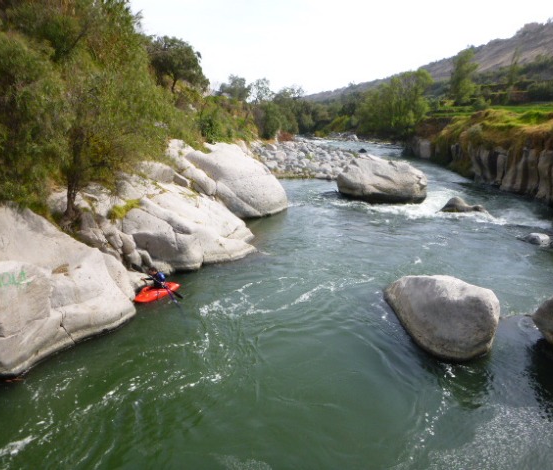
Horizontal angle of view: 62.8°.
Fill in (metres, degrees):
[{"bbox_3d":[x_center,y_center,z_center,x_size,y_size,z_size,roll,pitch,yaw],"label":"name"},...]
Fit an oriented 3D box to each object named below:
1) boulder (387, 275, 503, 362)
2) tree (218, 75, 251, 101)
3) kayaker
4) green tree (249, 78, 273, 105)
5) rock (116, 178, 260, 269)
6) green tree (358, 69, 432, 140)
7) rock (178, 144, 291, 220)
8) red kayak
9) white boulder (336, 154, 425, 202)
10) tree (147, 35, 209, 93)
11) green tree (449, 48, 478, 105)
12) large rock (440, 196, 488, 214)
[{"bbox_3d":[4.995,2.372,14.072,2.575,1.545,4.017,-4,16,-14],"label":"boulder"},{"bbox_3d":[-6.231,-21.427,66.741,5.047,4.326,4.738,0,16,0],"label":"tree"},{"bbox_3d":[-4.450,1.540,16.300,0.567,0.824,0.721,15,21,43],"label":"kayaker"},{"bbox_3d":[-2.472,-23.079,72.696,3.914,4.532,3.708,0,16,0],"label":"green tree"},{"bbox_3d":[-3.966,-0.547,21.226,6.180,3.244,4.944,9,18,29],"label":"rock"},{"bbox_3d":[21.836,-24.496,85.130,13.184,12.360,10.815,0,16,0],"label":"green tree"},{"bbox_3d":[-2.884,-3.771,31.020,7.210,4.532,5.665,9,18,29],"label":"rock"},{"bbox_3d":[-4.305,2.106,16.457,0.639,0.371,1.978,15,21,43],"label":"red kayak"},{"bbox_3d":[7.931,-4.250,34.094,5.974,3.090,4.738,0,16,0],"label":"white boulder"},{"bbox_3d":[-9.579,-16.161,42.549,5.356,5.047,5.150,0,16,0],"label":"tree"},{"bbox_3d":[36.050,-30.510,87.738,4.738,10.197,4.738,0,16,0],"label":"green tree"},{"bbox_3d":[12.360,-1.955,30.348,2.884,0.978,1.648,0,16,0],"label":"large rock"}]

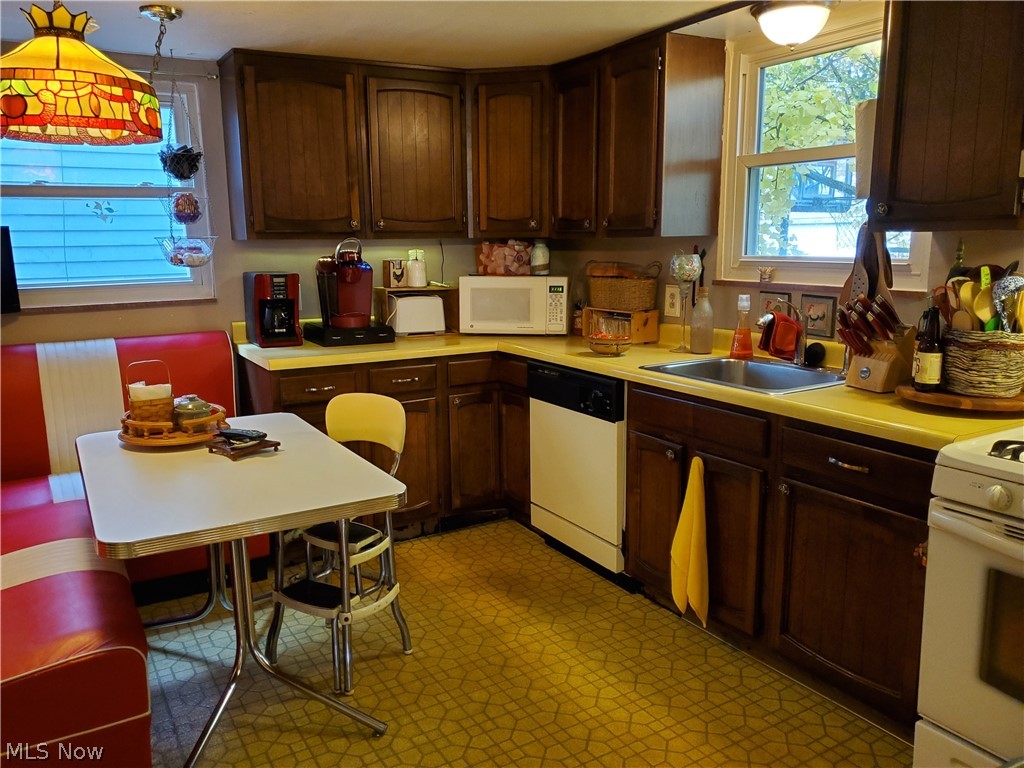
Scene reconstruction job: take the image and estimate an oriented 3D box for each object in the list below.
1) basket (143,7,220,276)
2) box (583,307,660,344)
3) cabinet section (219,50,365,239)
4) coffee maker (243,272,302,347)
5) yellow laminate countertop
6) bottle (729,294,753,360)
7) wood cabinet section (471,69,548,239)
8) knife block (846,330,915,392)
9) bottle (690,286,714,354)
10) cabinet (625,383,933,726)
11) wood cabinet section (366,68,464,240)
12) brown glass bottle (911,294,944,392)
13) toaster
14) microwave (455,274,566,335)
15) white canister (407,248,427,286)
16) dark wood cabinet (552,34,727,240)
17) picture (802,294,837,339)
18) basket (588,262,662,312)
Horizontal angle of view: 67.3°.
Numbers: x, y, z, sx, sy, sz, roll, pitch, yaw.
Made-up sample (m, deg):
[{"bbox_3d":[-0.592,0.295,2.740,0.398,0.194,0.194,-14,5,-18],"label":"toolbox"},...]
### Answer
[{"bbox_3d":[-1.370,-0.921,3.161,0.260,0.890,0.260,-7,12,-29],"label":"basket"},{"bbox_3d":[0.509,-0.282,3.601,0.164,0.145,0.364,-7,12,-31],"label":"box"},{"bbox_3d":[-0.967,-1.026,3.418,0.528,0.760,0.320,-7,13,-31],"label":"cabinet section"},{"bbox_3d":[-1.088,-0.344,3.502,0.180,0.330,0.235,-7,12,-29],"label":"coffee maker"},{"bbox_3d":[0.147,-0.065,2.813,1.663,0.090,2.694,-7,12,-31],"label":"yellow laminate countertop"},{"bbox_3d":[0.883,-0.214,2.936,0.080,0.232,0.080,-7,12,-31],"label":"bottle"},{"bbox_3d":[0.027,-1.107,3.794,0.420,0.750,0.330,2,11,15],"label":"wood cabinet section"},{"bbox_3d":[1.137,-0.085,2.352,0.185,0.187,0.125,-7,12,-31],"label":"knife block"},{"bbox_3d":[0.758,-0.250,3.076,0.085,0.255,0.085,-1,11,0],"label":"bottle"},{"bbox_3d":[0.988,0.440,2.548,0.613,0.815,1.187,-7,12,-31],"label":"cabinet"},{"bbox_3d":[-0.517,-1.081,3.694,0.535,0.750,0.320,-7,13,-31],"label":"wood cabinet section"},{"bbox_3d":[1.138,-0.100,2.091,0.066,0.240,0.066,-7,12,-31],"label":"brown glass bottle"},{"bbox_3d":[-0.475,-0.343,3.845,0.250,0.185,0.160,-4,11,-17],"label":"toaster"},{"bbox_3d":[0.033,-0.412,3.924,0.520,0.288,0.363,1,10,7],"label":"microwave"},{"bbox_3d":[-0.472,-0.576,3.805,0.098,0.188,0.098,0,10,0],"label":"white canister"},{"bbox_3d":[0.504,-1.023,3.338,0.324,0.761,0.767,-7,12,-31],"label":"dark wood cabinet"},{"bbox_3d":[1.111,-0.245,2.788,0.020,0.145,0.137,-7,12,-31],"label":"picture"},{"bbox_3d":[0.515,-0.450,3.539,0.178,0.208,0.324,-7,12,-31],"label":"basket"}]

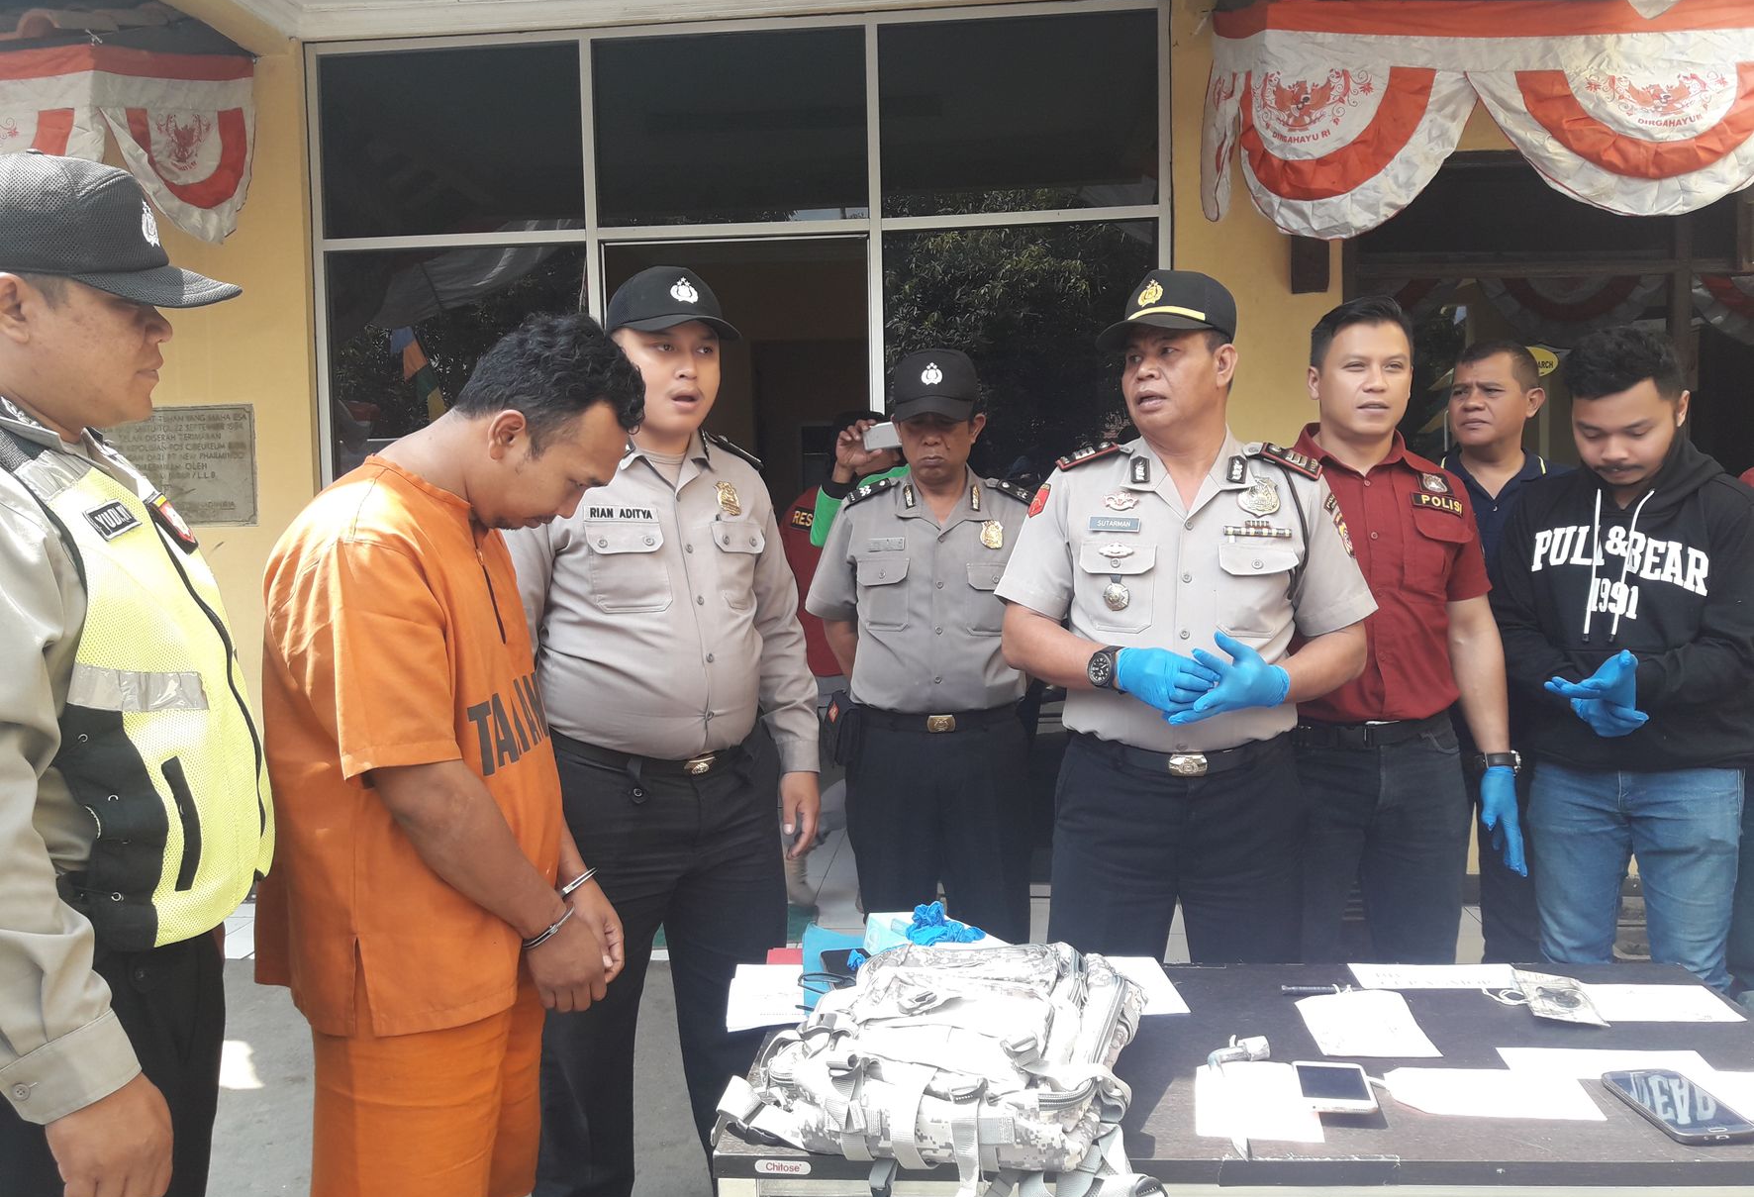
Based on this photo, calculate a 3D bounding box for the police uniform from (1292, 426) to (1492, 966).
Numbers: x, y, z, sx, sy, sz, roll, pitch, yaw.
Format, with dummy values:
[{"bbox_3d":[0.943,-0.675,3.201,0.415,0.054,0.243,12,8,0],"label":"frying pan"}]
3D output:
[{"bbox_3d":[0.938,0.386,2.696,0.480,1.425,0.300,0,4,13],"label":"police uniform"}]

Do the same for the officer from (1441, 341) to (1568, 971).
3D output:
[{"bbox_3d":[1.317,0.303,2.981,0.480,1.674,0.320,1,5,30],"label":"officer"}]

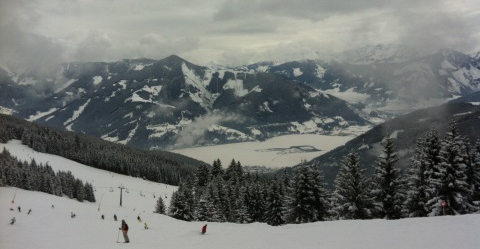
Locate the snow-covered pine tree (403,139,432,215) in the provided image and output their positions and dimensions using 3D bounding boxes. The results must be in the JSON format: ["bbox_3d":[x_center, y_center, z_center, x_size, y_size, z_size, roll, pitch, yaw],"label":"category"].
[{"bbox_3d":[24.496,7.415,67.285,4.300,11.350,4.300,0,7,0],"label":"snow-covered pine tree"}]

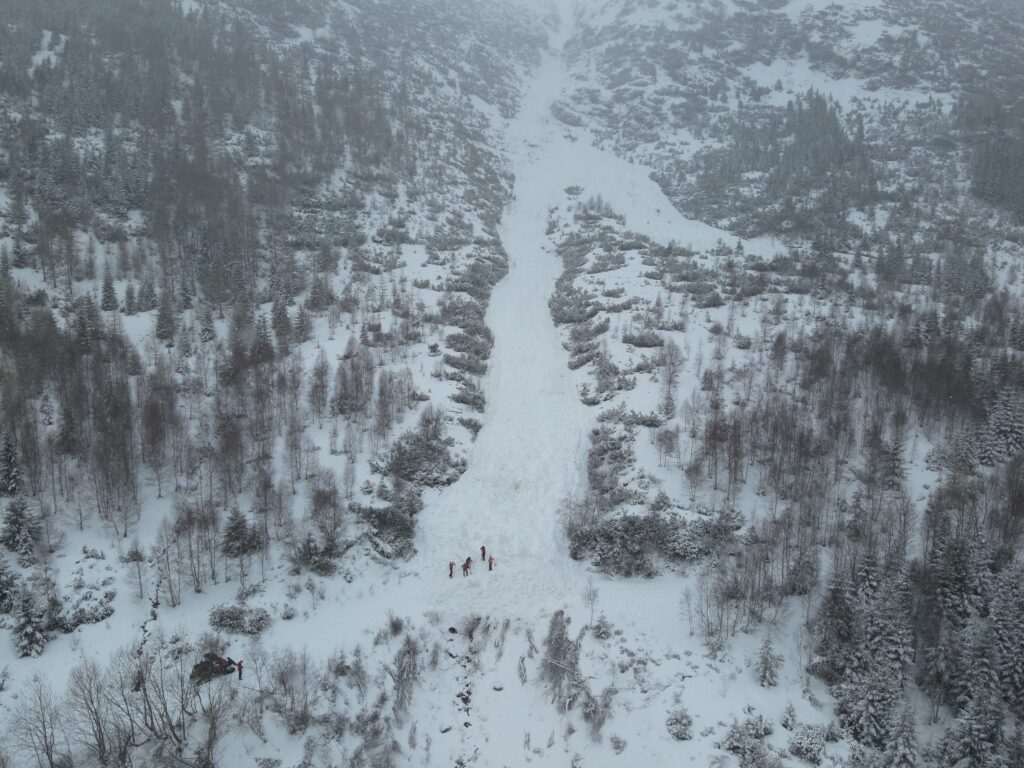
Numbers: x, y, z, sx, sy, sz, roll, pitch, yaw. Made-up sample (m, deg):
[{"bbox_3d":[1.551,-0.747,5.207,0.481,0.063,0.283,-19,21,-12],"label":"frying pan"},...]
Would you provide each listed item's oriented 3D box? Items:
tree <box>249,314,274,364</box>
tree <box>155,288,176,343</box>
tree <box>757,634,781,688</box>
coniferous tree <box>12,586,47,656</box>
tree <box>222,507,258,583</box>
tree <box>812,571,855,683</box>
[{"bbox_3d":[-47.500,-8.440,134.630,4.500,9.400,4.500,0,9,0],"label":"tree"},{"bbox_3d":[-71.040,-14.040,145.570,4.200,10.900,4.200,0,9,0],"label":"tree"},{"bbox_3d":[21.700,23.300,59.840,2.100,4.200,2.100,0,9,0],"label":"tree"},{"bbox_3d":[-42.650,20.990,62.760,2.900,6.100,2.900,0,9,0],"label":"coniferous tree"},{"bbox_3d":[-28.560,16.890,74.690,3.500,7.800,3.500,0,9,0],"label":"tree"},{"bbox_3d":[27.460,20.710,60.640,3.400,9.300,3.400,0,9,0],"label":"tree"}]

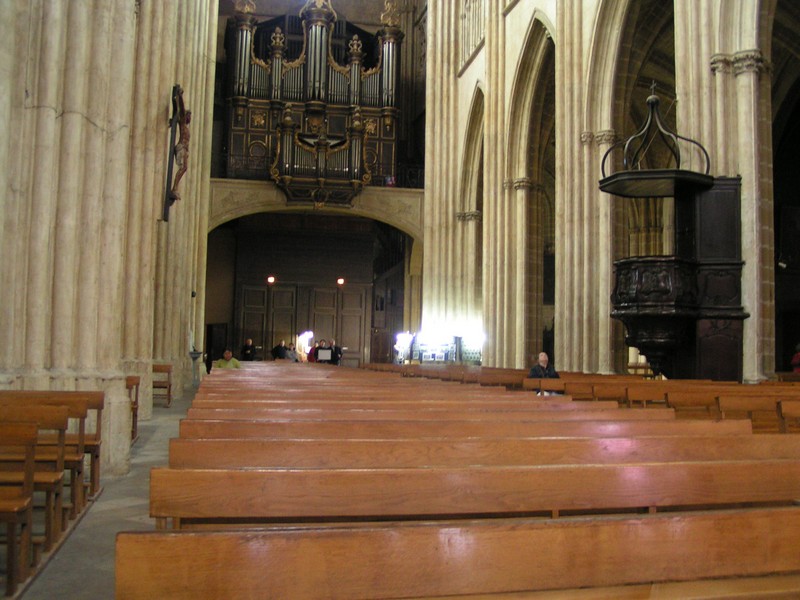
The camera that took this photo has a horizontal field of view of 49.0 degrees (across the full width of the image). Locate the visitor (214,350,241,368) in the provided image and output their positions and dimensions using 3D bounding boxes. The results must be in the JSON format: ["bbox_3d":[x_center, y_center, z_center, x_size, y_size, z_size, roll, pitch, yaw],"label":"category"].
[{"bbox_3d":[-3.887,1.755,19.812,0.540,1.330,0.750,2,-4,-11],"label":"visitor"}]

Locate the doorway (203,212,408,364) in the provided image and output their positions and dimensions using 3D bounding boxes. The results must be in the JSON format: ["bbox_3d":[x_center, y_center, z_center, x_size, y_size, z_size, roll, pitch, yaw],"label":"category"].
[{"bbox_3d":[-3.753,-0.120,37.372,8.805,7.311,1.000,2,-4,-11],"label":"doorway"}]

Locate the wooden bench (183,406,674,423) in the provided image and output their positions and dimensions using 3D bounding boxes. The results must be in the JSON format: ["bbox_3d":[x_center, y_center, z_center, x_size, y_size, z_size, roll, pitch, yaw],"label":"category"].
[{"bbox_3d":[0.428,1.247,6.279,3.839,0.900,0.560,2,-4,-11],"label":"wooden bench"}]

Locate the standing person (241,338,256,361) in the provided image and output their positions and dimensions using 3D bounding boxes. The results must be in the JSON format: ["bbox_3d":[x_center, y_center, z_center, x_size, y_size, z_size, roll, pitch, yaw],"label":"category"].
[{"bbox_3d":[-5.363,2.235,30.947,0.520,1.720,0.330,2,-4,-11],"label":"standing person"}]

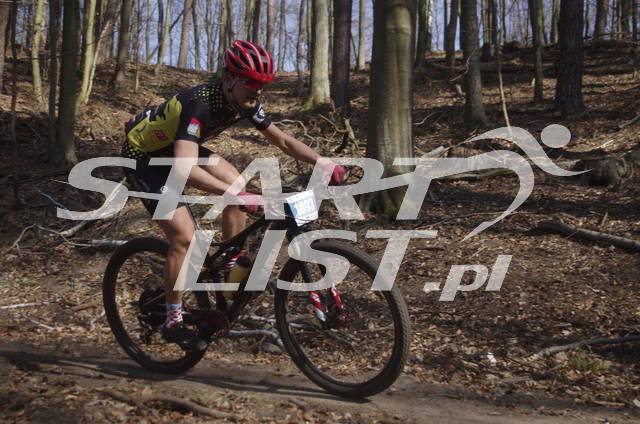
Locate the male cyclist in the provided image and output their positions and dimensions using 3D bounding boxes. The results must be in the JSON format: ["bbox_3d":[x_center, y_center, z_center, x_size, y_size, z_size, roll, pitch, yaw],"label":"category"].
[{"bbox_3d":[-0.463,-0.039,4.110,1.020,1.470,0.720,0,9,33],"label":"male cyclist"}]

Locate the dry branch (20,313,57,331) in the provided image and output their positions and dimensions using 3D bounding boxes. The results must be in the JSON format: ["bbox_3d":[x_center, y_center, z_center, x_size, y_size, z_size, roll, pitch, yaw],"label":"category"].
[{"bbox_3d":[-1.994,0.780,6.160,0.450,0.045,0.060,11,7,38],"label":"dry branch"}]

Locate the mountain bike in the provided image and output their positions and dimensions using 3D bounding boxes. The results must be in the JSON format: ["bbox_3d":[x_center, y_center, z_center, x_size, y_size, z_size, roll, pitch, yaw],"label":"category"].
[{"bbox_3d":[-0.397,0.357,4.167,1.840,1.000,0.720,0,12,33],"label":"mountain bike"}]

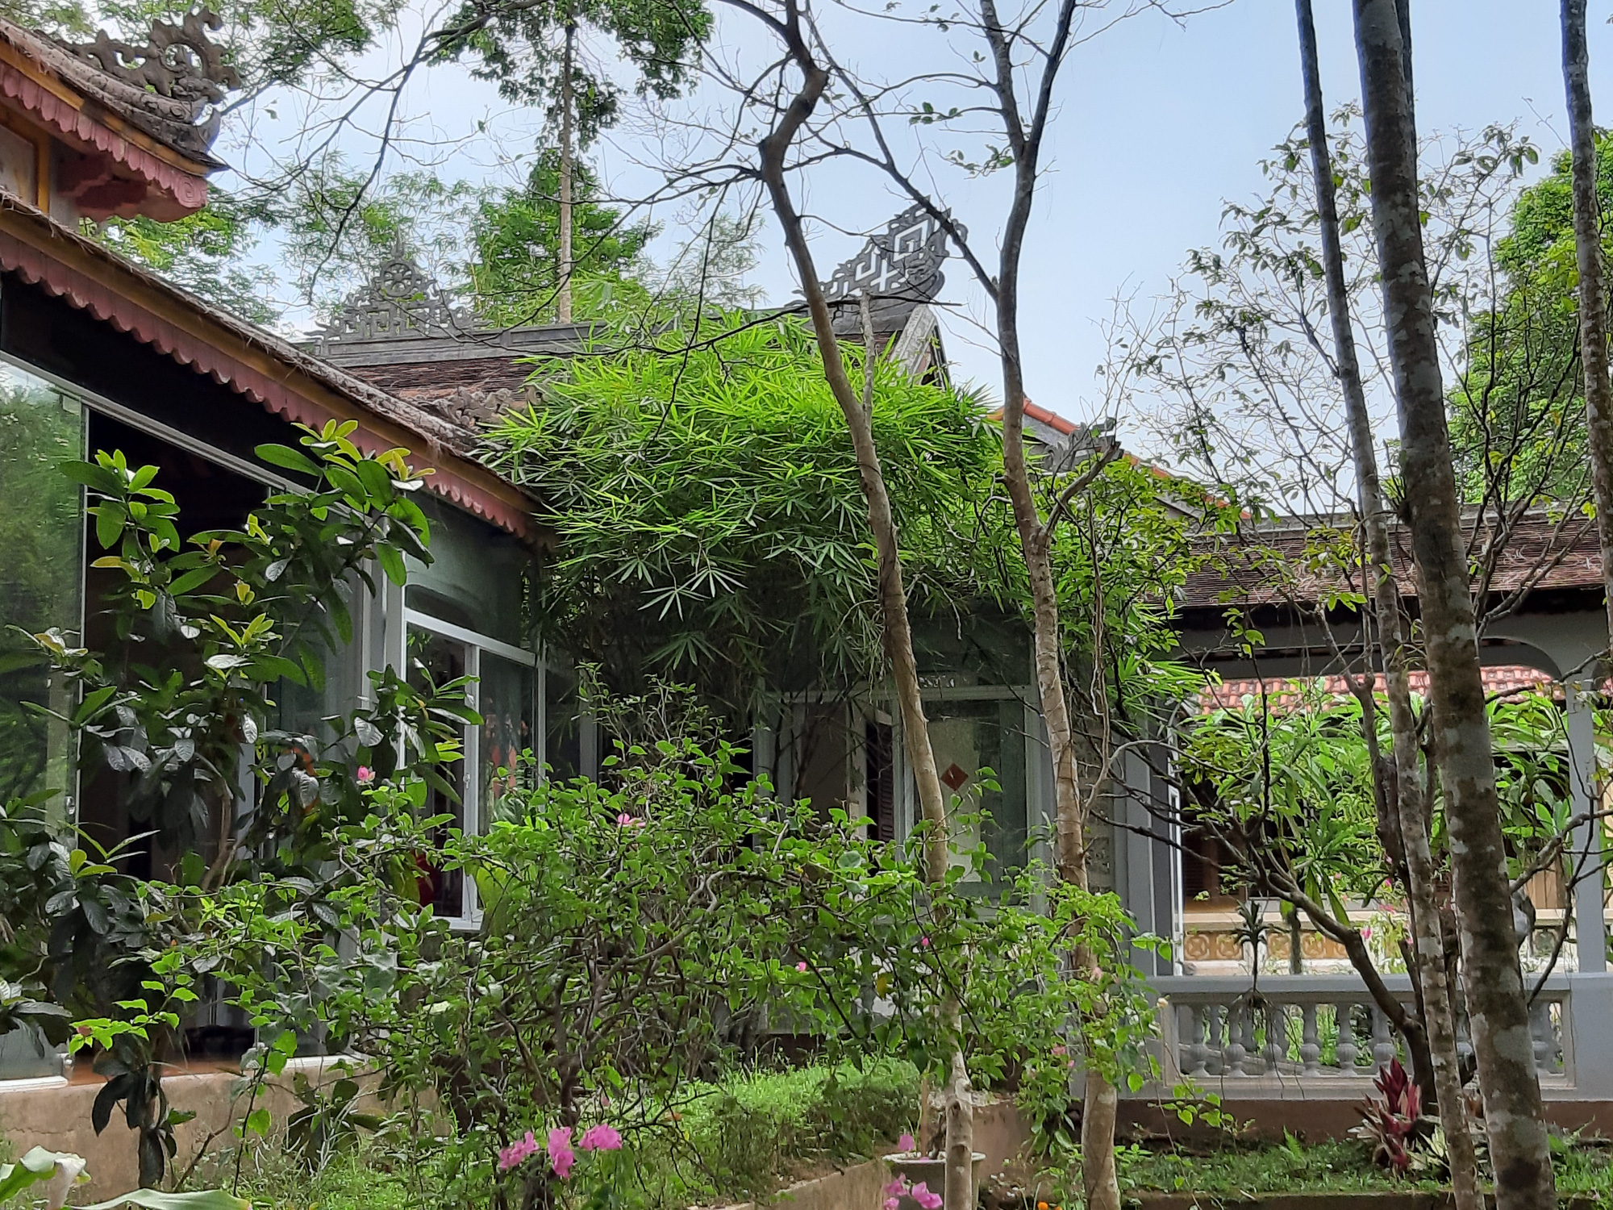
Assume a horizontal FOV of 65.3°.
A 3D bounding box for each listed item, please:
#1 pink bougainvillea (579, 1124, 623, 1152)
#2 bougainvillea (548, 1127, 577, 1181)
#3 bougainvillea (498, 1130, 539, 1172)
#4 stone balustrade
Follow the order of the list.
[{"bbox_3d":[-0.473,1.227,2.900,0.100,0.061,0.075,-1,-6,0],"label":"pink bougainvillea"},{"bbox_3d":[-0.562,1.264,2.900,0.063,0.113,0.070,-1,-6,0],"label":"bougainvillea"},{"bbox_3d":[-0.665,1.258,2.900,0.094,0.091,0.080,-1,-6,0],"label":"bougainvillea"},{"bbox_3d":[3.566,2.734,8.100,2.570,0.710,0.180,-1,-6,6],"label":"stone balustrade"}]

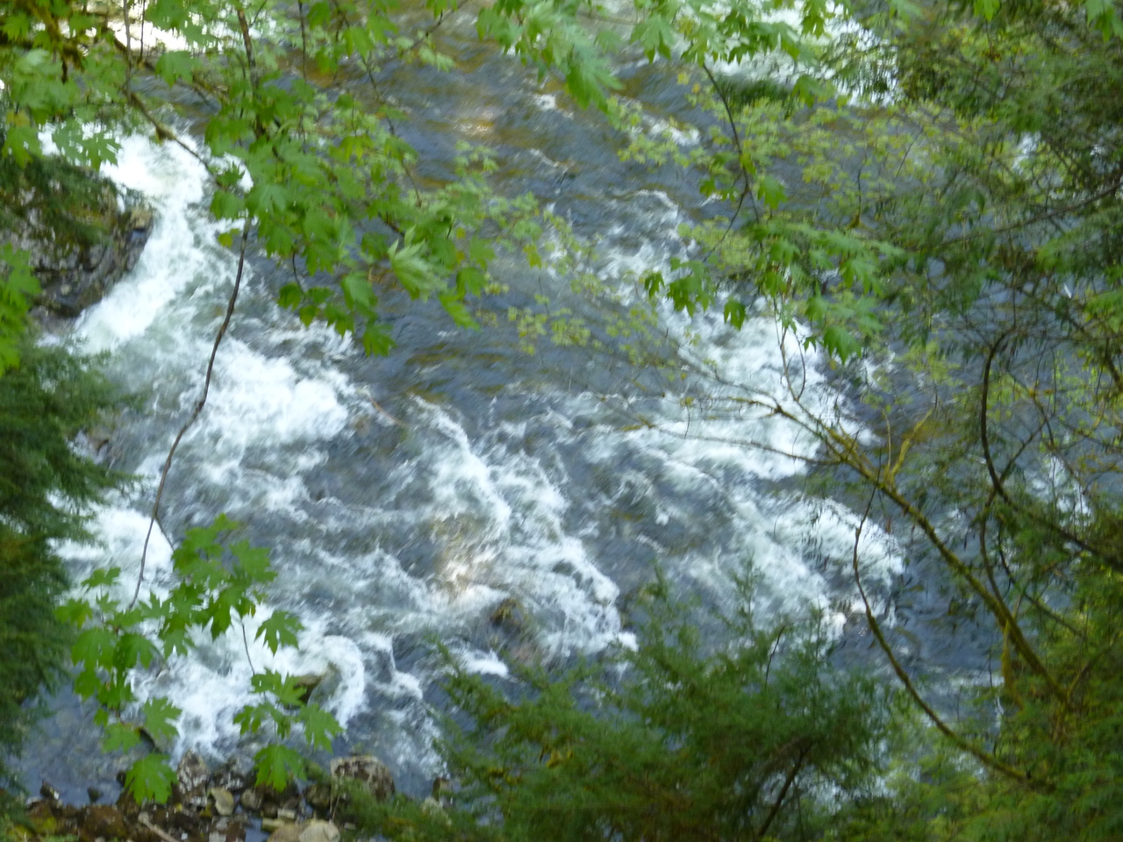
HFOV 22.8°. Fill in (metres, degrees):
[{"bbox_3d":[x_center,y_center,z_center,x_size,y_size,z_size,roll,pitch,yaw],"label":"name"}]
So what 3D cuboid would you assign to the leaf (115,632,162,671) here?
[{"bbox_3d":[-1.718,0.933,11.300,0.185,0.134,0.080,-5,28,-9],"label":"leaf"}]

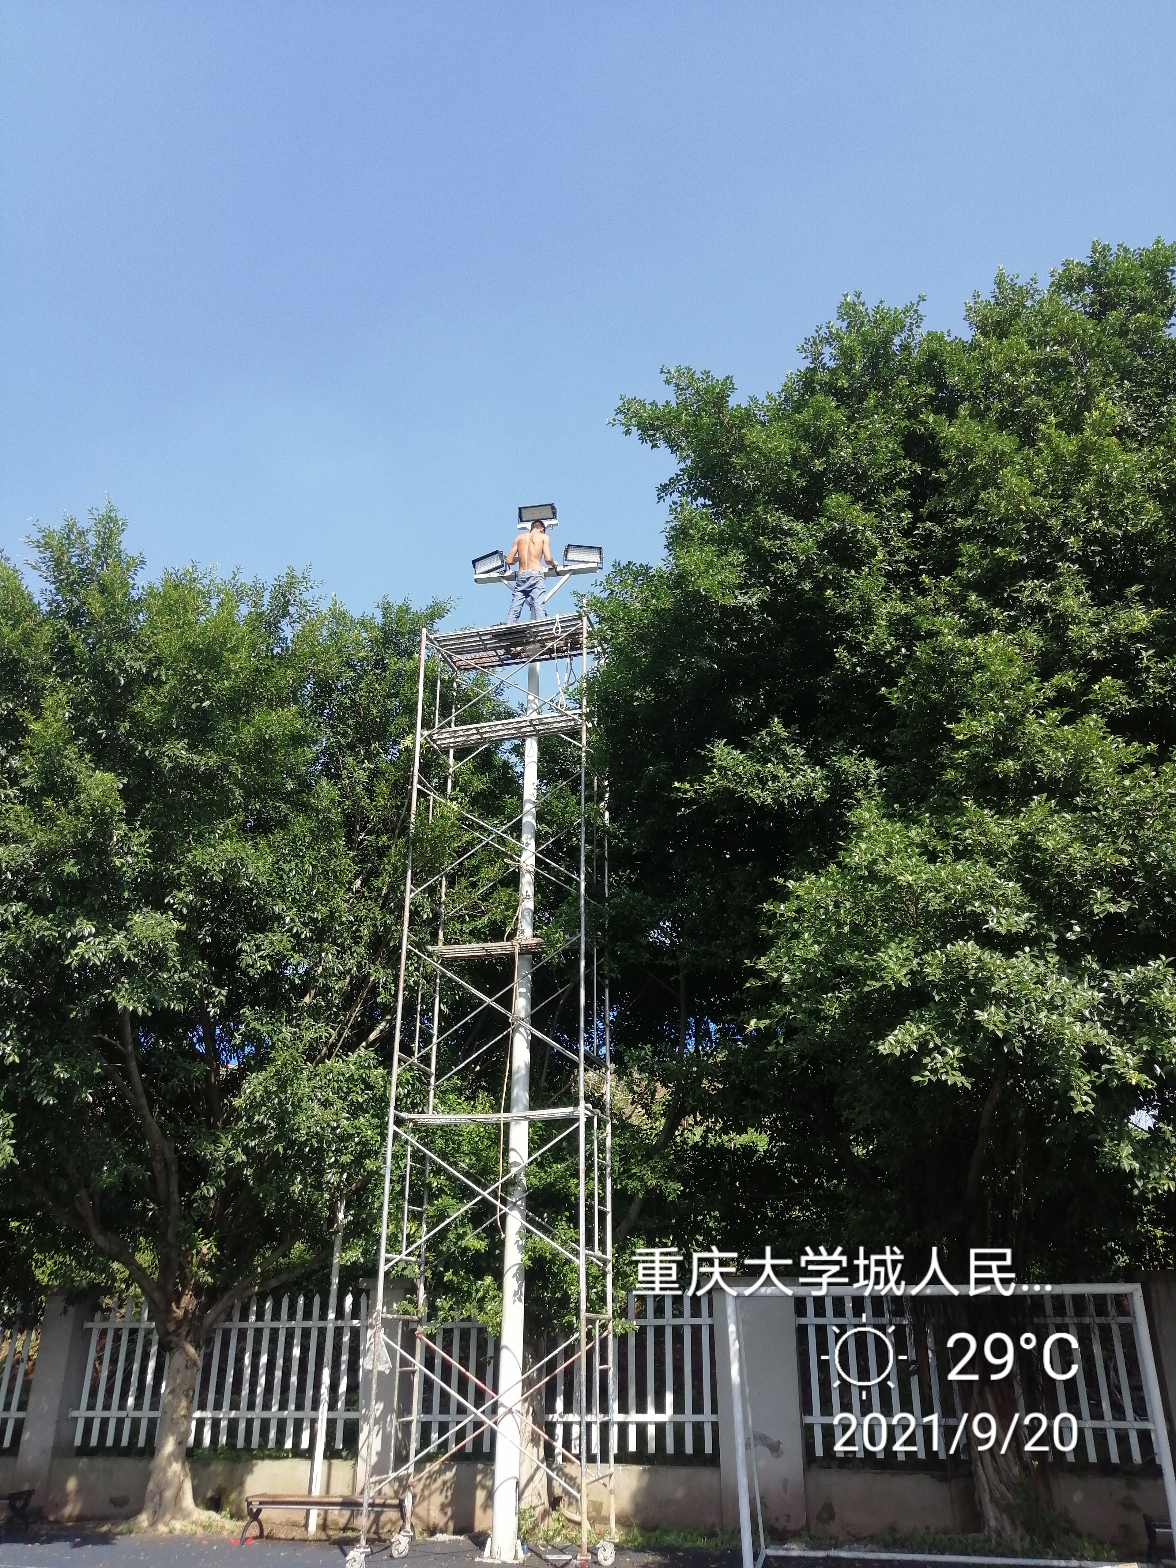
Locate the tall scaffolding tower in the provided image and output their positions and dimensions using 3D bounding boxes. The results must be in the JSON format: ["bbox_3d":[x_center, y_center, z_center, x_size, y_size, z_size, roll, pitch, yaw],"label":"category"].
[{"bbox_3d":[-0.788,2.360,11.667,1.880,8.740,1.000,-6,-26,14],"label":"tall scaffolding tower"}]

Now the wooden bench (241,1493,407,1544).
[{"bbox_3d":[-2.376,6.802,11.317,1.480,0.380,0.410,-2,-25,5],"label":"wooden bench"}]

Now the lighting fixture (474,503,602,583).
[{"bbox_3d":[-0.594,-2.937,14.648,1.500,1.130,0.450,-4,-25,8],"label":"lighting fixture"}]

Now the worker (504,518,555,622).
[{"bbox_3d":[-0.670,-2.323,13.833,0.530,1.630,0.450,-6,-26,13],"label":"worker"}]

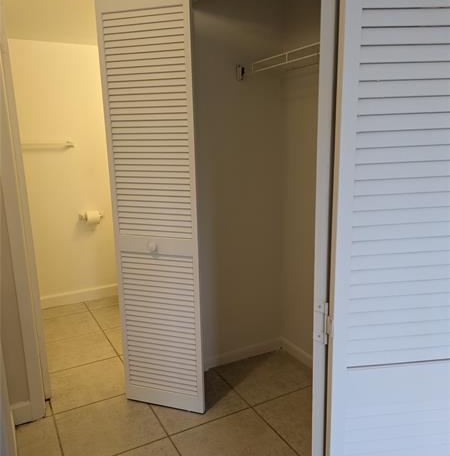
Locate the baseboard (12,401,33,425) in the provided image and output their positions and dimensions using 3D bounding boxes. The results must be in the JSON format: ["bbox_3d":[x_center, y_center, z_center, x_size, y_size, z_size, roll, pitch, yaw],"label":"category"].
[{"bbox_3d":[-1.010,0.929,2.159,0.083,0.095,0.014,-7,13,-27],"label":"baseboard"}]

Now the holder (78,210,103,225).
[{"bbox_3d":[-1.135,-0.094,3.675,0.195,0.105,0.107,-7,13,-27],"label":"holder"}]

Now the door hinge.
[{"bbox_3d":[0.204,0.193,0.882,0.013,0.088,0.044,-9,14,-33],"label":"door hinge"}]

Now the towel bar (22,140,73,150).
[{"bbox_3d":[-1.470,-0.647,3.403,0.550,0.050,0.075,-7,13,-27],"label":"towel bar"}]

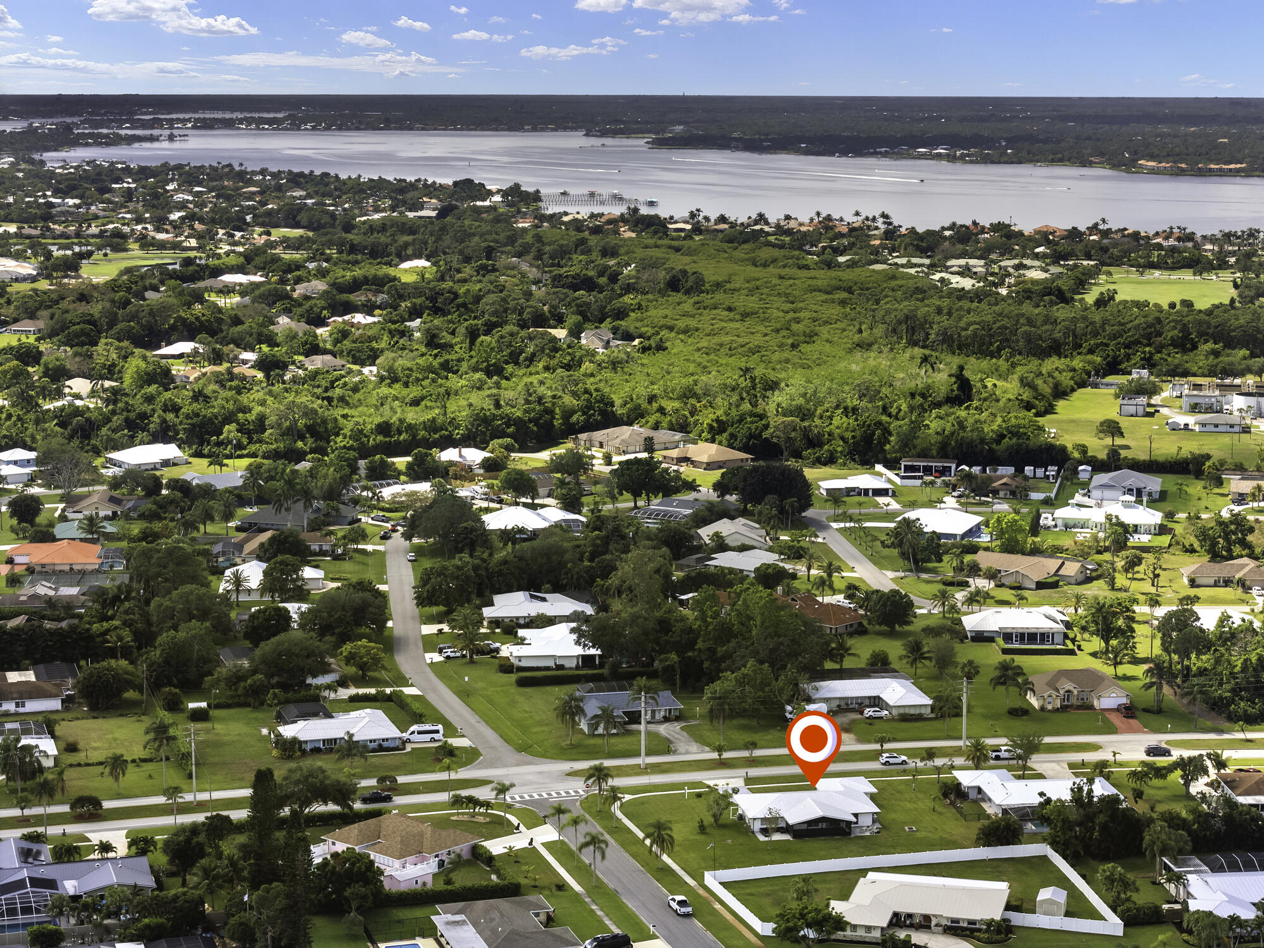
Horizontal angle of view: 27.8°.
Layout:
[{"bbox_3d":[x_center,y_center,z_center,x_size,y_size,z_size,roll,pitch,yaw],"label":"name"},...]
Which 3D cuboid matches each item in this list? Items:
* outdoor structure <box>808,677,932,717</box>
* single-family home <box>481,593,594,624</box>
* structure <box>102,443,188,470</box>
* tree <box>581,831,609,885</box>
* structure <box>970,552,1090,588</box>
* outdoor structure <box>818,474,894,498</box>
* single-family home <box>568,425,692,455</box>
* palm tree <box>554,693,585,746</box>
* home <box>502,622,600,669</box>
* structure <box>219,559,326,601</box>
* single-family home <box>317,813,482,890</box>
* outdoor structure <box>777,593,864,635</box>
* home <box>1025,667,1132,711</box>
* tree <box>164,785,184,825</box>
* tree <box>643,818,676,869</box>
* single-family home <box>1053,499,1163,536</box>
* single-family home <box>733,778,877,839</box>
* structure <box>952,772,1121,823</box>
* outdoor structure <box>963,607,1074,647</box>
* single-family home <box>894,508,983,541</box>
[{"bbox_3d":[43.103,40.970,471.952,21.700,4.500,19.500,-2,9,-12],"label":"outdoor structure"},{"bbox_3d":[-20.510,28.340,549.820,23.570,5.200,21.910,-1,9,-6],"label":"single-family home"},{"bbox_3d":[-143.860,-4.960,763.920,20.000,5.500,21.000,-6,10,-34],"label":"structure"},{"bbox_3d":[-5.400,55.100,365.990,4.100,8.100,4.100,0,9,0],"label":"tree"},{"bbox_3d":[89.959,22.107,594.737,27.500,4.900,24.000,5,10,28],"label":"structure"},{"bbox_3d":[63.597,2.717,730.109,20.356,4.900,16.159,0,9,-4],"label":"outdoor structure"},{"bbox_3d":[-0.270,-12.040,808.550,29.500,6.700,29.500,-7,11,-37],"label":"single-family home"},{"bbox_3d":[-10.940,42.590,444.170,5.200,9.100,5.200,0,9,0],"label":"palm tree"},{"bbox_3d":[-16.160,33.730,514.440,18.010,5.300,24.600,-1,9,-6],"label":"home"},{"bbox_3d":[-82.220,23.997,587.800,22.743,5.300,23.149,-1,9,-8],"label":"structure"},{"bbox_3d":[-34.184,54.241,380.572,18.800,5.500,16.800,8,12,43],"label":"single-family home"},{"bbox_3d":[39.029,29.663,551.463,14.722,5.600,24.773,-8,12,-44],"label":"outdoor structure"},{"bbox_3d":[82.362,39.582,478.054,18.200,5.600,17.700,-1,9,-4],"label":"home"},{"bbox_3d":[-70.644,51.319,395.598,3.300,6.540,3.300,0,9,0],"label":"tree"},{"bbox_3d":[4.234,54.965,379.269,4.800,7.555,4.800,0,9,0],"label":"tree"},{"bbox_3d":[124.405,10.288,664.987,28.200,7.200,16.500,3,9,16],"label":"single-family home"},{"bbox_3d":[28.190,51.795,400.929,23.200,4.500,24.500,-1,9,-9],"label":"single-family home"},{"bbox_3d":[66.038,50.893,416.146,23.657,4.700,20.306,-1,9,-6],"label":"structure"},{"bbox_3d":[80.500,30.880,534.300,22.640,5.400,18.590,1,9,2],"label":"outdoor structure"},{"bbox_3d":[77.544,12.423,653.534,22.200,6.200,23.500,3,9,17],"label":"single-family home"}]

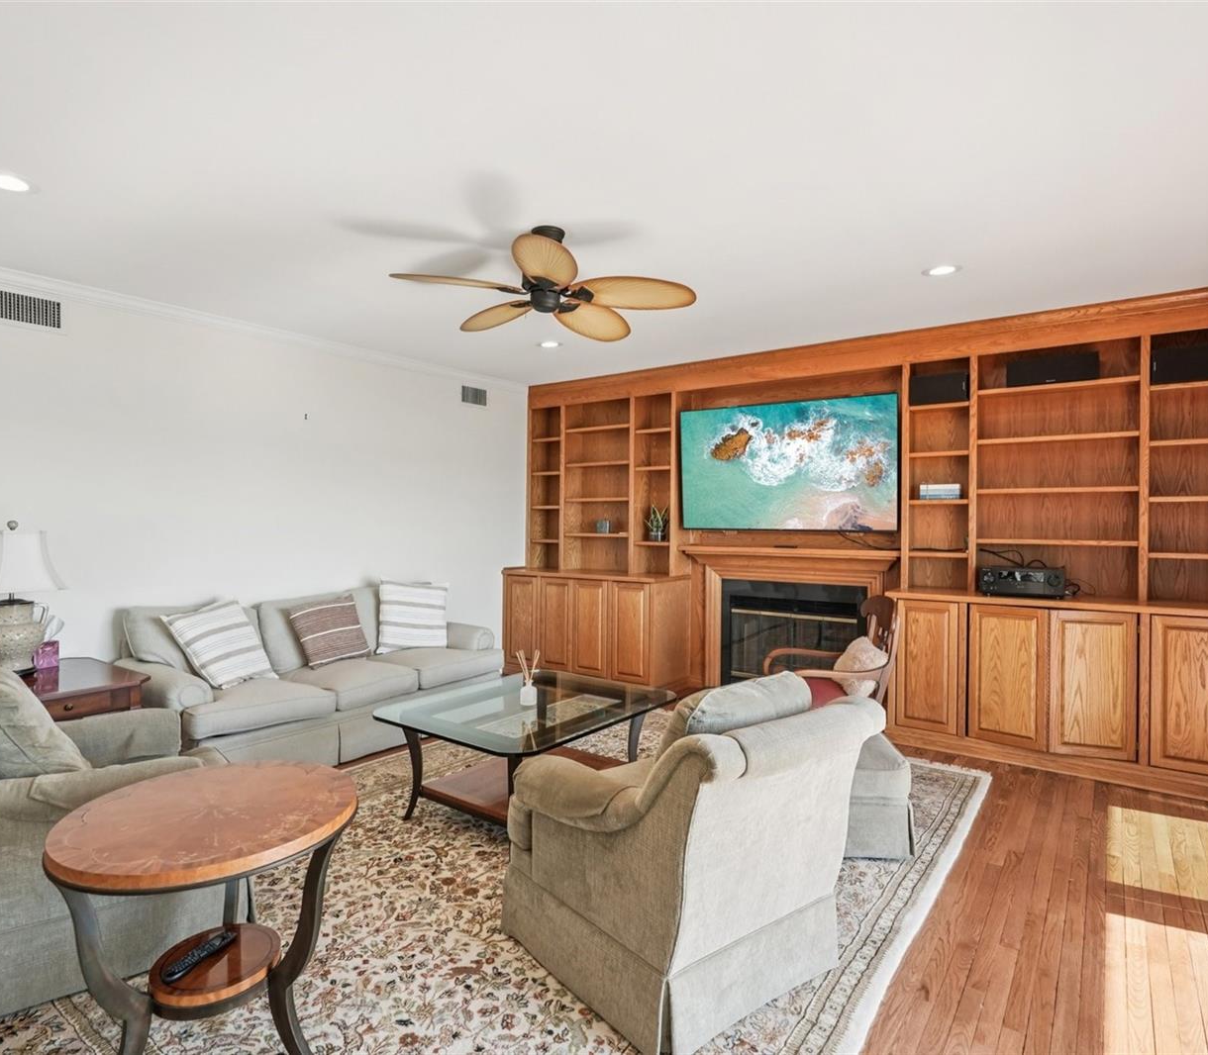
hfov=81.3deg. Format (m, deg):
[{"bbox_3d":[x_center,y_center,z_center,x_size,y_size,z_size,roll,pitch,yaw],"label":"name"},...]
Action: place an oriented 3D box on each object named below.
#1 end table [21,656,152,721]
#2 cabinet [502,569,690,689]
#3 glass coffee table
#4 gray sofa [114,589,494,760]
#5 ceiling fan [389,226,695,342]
[{"bbox_3d":[-2.713,1.041,3.343,0.920,0.640,0.720,0,0,36],"label":"end table"},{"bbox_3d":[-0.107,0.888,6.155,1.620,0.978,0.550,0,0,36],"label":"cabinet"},{"bbox_3d":[-0.367,1.129,3.538,1.085,0.493,1.285,0,0,36],"label":"glass coffee table"},{"bbox_3d":[-1.748,0.907,4.459,0.990,0.920,2.120,0,0,37],"label":"gray sofa"},{"bbox_3d":[-0.253,-1.127,3.095,1.320,0.370,1.320,0,0,36],"label":"ceiling fan"}]

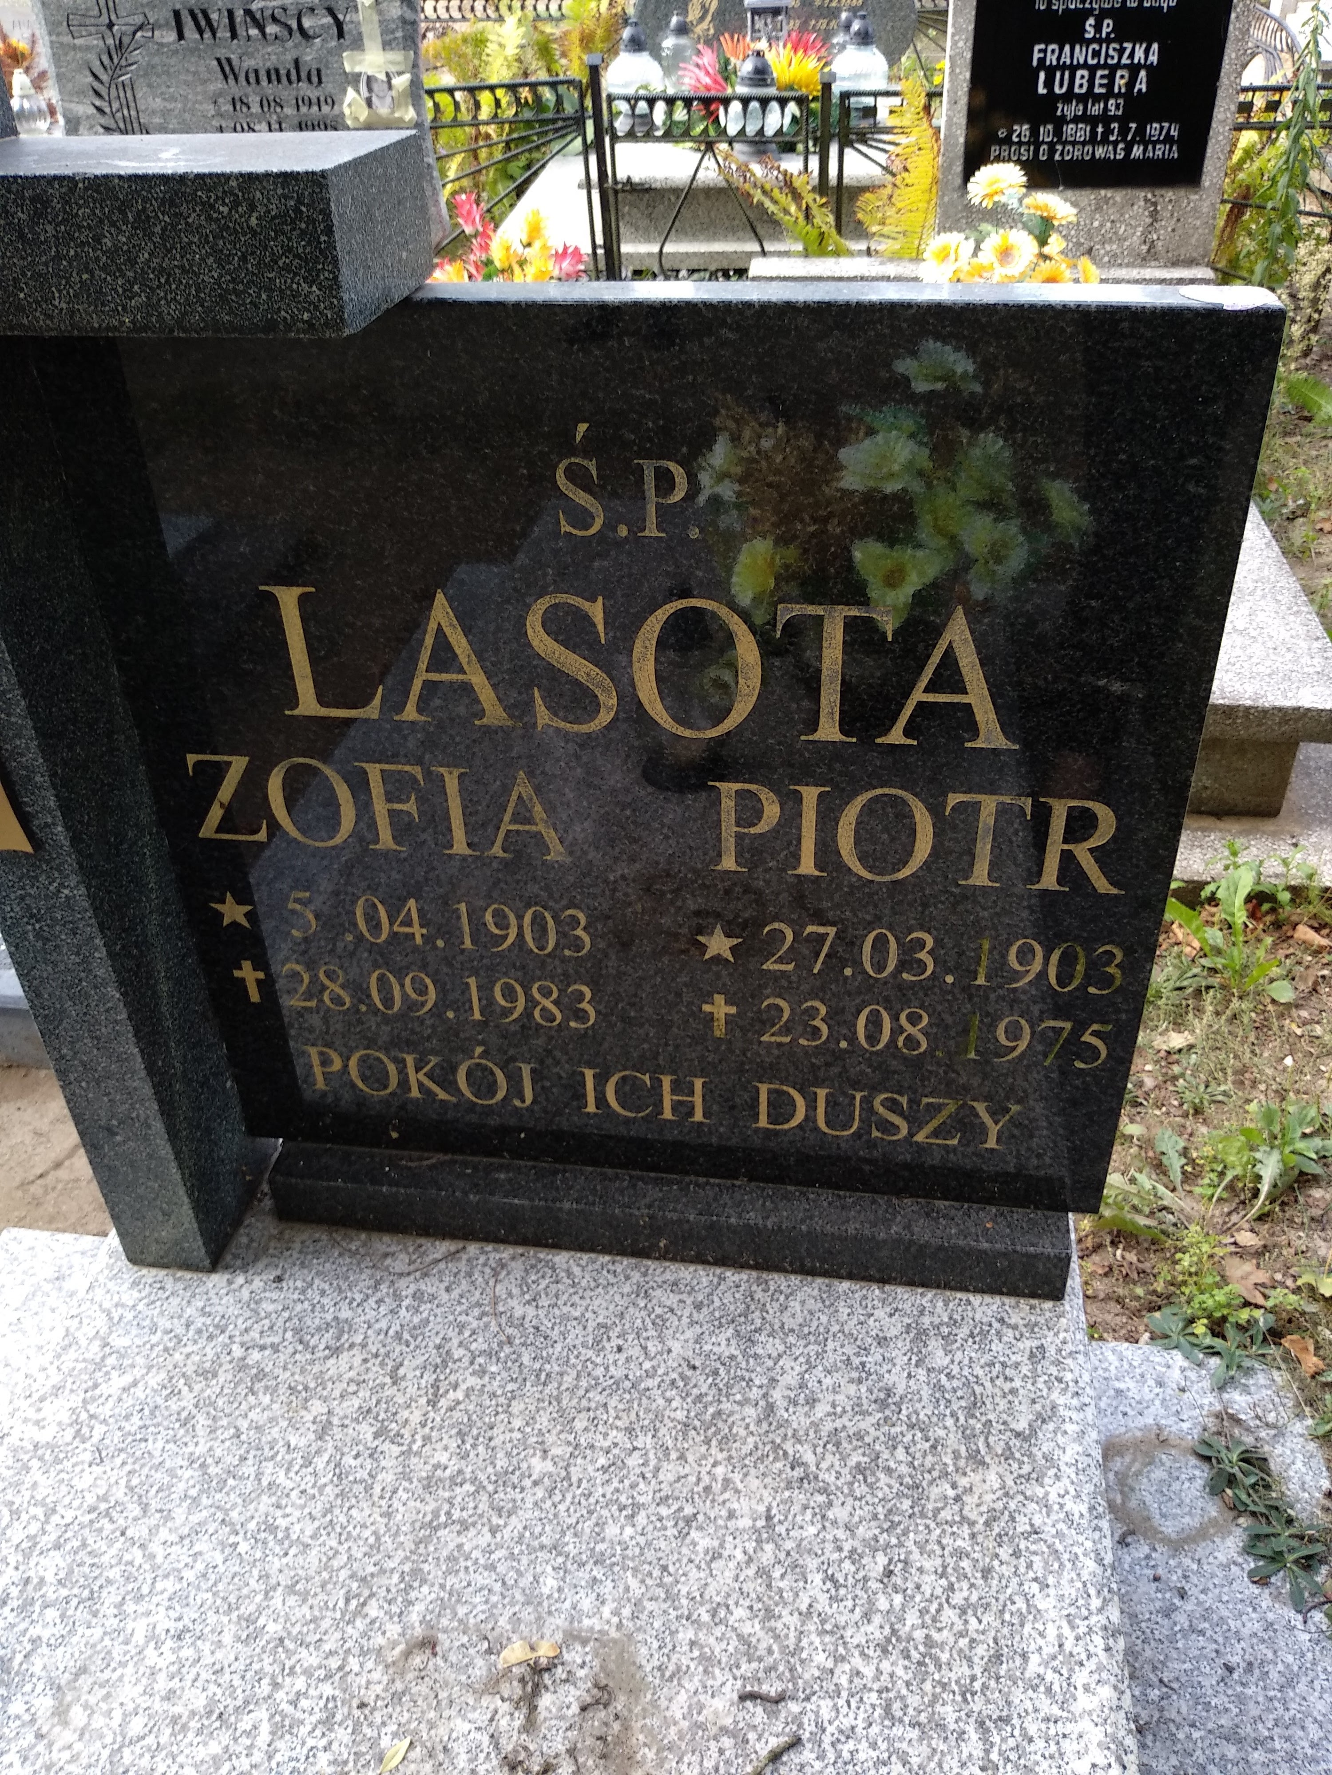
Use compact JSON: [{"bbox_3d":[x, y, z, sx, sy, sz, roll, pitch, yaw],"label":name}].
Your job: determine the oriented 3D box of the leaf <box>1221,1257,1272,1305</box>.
[{"bbox_3d":[0.713,0.481,1.630,0.053,0.018,0.073,5,35,10],"label":"leaf"}]

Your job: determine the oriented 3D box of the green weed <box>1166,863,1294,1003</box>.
[{"bbox_3d":[0.892,0.071,2.108,0.190,0.140,0.170,4,35,8],"label":"green weed"}]

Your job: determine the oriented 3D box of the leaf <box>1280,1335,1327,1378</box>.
[{"bbox_3d":[0.740,0.540,1.540,0.032,0.020,0.055,-10,35,-12],"label":"leaf"}]

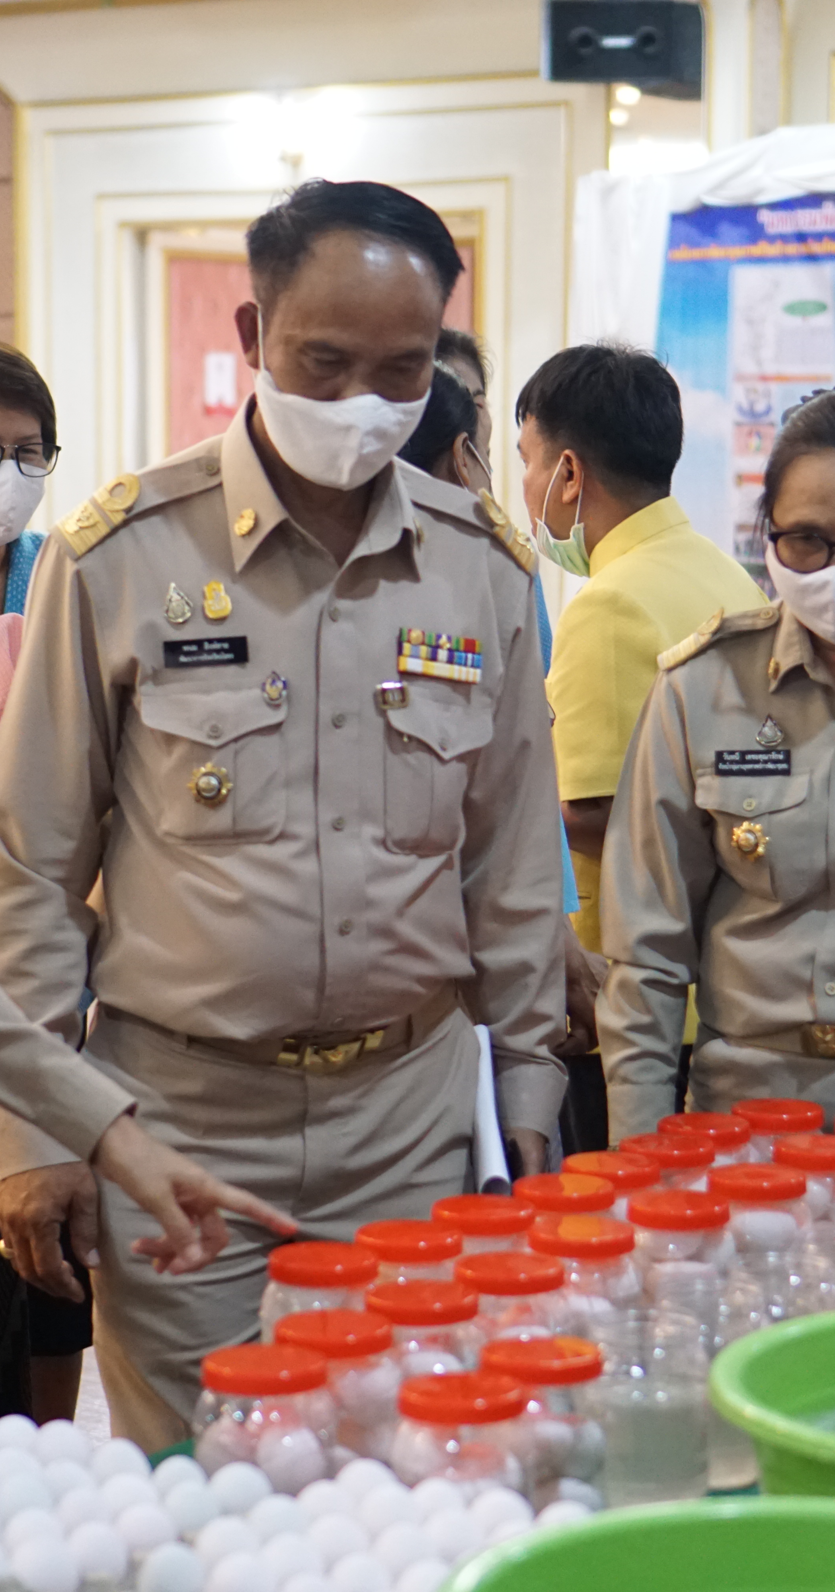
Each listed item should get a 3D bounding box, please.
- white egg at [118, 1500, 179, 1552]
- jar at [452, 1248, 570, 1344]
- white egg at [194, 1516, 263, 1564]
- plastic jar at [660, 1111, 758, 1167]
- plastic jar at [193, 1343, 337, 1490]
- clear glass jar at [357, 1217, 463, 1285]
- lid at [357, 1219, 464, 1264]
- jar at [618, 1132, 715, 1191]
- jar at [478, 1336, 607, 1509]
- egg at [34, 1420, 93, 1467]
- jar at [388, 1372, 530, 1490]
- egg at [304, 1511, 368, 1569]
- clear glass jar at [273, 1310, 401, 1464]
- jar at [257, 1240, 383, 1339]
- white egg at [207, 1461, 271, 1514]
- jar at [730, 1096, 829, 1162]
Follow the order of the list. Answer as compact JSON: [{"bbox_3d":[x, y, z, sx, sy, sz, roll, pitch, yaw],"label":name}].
[{"bbox_3d":[-0.188,0.512,2.390,0.044,0.055,0.044,1,7,0],"label":"white egg"},{"bbox_3d":[0.072,0.431,2.713,0.101,0.128,0.101,0,7,0],"label":"jar"},{"bbox_3d":[-0.127,0.507,2.295,0.043,0.056,0.043,0,7,0],"label":"white egg"},{"bbox_3d":[0.275,0.380,3.307,0.100,0.135,0.100,0,6,0],"label":"plastic jar"},{"bbox_3d":[-0.108,0.463,2.448,0.101,0.128,0.101,0,7,0],"label":"plastic jar"},{"bbox_3d":[-0.006,0.436,2.874,0.098,0.145,0.098,0,6,0],"label":"clear glass jar"},{"bbox_3d":[-0.006,0.362,2.805,0.086,0.015,0.086,0,7,0],"label":"lid"},{"bbox_3d":[0.233,0.390,3.215,0.100,0.135,0.100,0,6,0],"label":"jar"},{"bbox_3d":[0.091,0.468,2.502,0.100,0.135,0.100,0,6,0],"label":"jar"},{"bbox_3d":[-0.260,0.485,2.534,0.043,0.056,0.043,0,6,0],"label":"egg"},{"bbox_3d":[0.032,0.501,2.498,0.102,0.145,0.102,1,7,0],"label":"jar"},{"bbox_3d":[-0.054,0.509,2.320,0.043,0.056,0.043,0,6,0],"label":"egg"},{"bbox_3d":[-0.063,0.468,2.590,0.098,0.145,0.098,0,6,0],"label":"clear glass jar"},{"bbox_3d":[-0.076,0.445,2.795,0.098,0.145,0.098,0,6,0],"label":"jar"},{"bbox_3d":[-0.123,0.490,2.400,0.043,0.056,0.043,0,6,0],"label":"white egg"},{"bbox_3d":[0.354,0.380,3.394,0.098,0.145,0.098,0,6,0],"label":"jar"}]

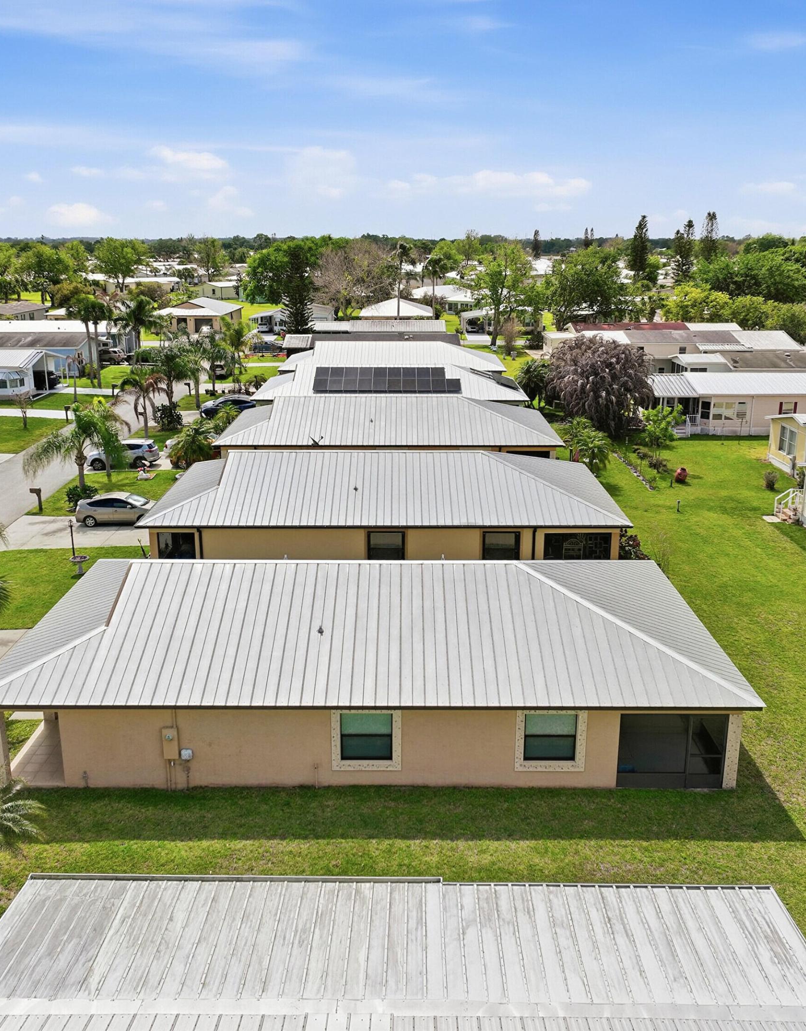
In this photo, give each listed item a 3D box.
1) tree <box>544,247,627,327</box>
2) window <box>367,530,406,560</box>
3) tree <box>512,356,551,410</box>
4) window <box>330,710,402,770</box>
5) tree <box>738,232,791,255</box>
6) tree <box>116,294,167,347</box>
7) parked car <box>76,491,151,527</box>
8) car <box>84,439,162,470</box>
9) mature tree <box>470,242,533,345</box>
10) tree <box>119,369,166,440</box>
[{"bbox_3d":[28.824,-35.807,150.496,12.834,12.724,12.834,0,16,0],"label":"tree"},{"bbox_3d":[-0.692,1.329,38.393,1.480,1.480,0.120,0,16,0],"label":"window"},{"bbox_3d":[10.054,-10.067,74.653,3.000,4.550,3.000,0,16,0],"label":"tree"},{"bbox_3d":[-0.946,5.852,24.859,1.818,1.851,0.120,0,16,0],"label":"window"},{"bbox_3d":[110.499,-78.049,289.728,15.000,15.200,13.500,0,16,0],"label":"tree"},{"bbox_3d":[-32.677,-24.035,119.511,6.130,7.258,5.946,0,16,0],"label":"tree"},{"bbox_3d":[-13.921,-0.315,47.442,4.450,1.490,1.725,1,16,5],"label":"parked car"},{"bbox_3d":[-18.376,-4.034,62.569,4.590,1.690,1.850,-1,16,-4],"label":"car"},{"bbox_3d":[13.046,-29.342,126.830,8.232,13.415,7.821,0,16,0],"label":"mature tree"},{"bbox_3d":[-18.376,-7.648,67.584,3.400,5.415,3.400,0,16,0],"label":"tree"}]

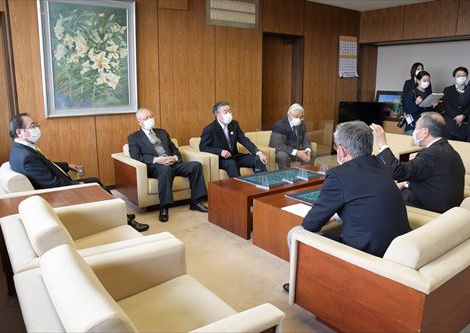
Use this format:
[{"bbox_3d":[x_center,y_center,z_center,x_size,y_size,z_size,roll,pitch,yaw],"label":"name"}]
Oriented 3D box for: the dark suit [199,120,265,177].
[{"bbox_3d":[-0.025,-0.143,4.581,0.725,0.791,0.774,-8,14,-37],"label":"dark suit"}]

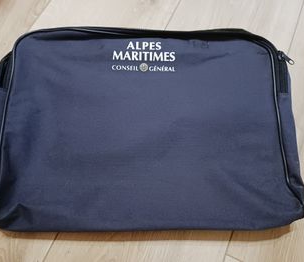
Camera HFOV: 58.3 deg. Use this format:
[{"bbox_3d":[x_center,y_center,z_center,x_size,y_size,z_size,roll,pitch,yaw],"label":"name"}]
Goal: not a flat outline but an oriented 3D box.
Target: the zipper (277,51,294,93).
[{"bbox_3d":[0.198,-0.089,0.407,0.020,0.013,0.067,14,68,-16],"label":"zipper"}]

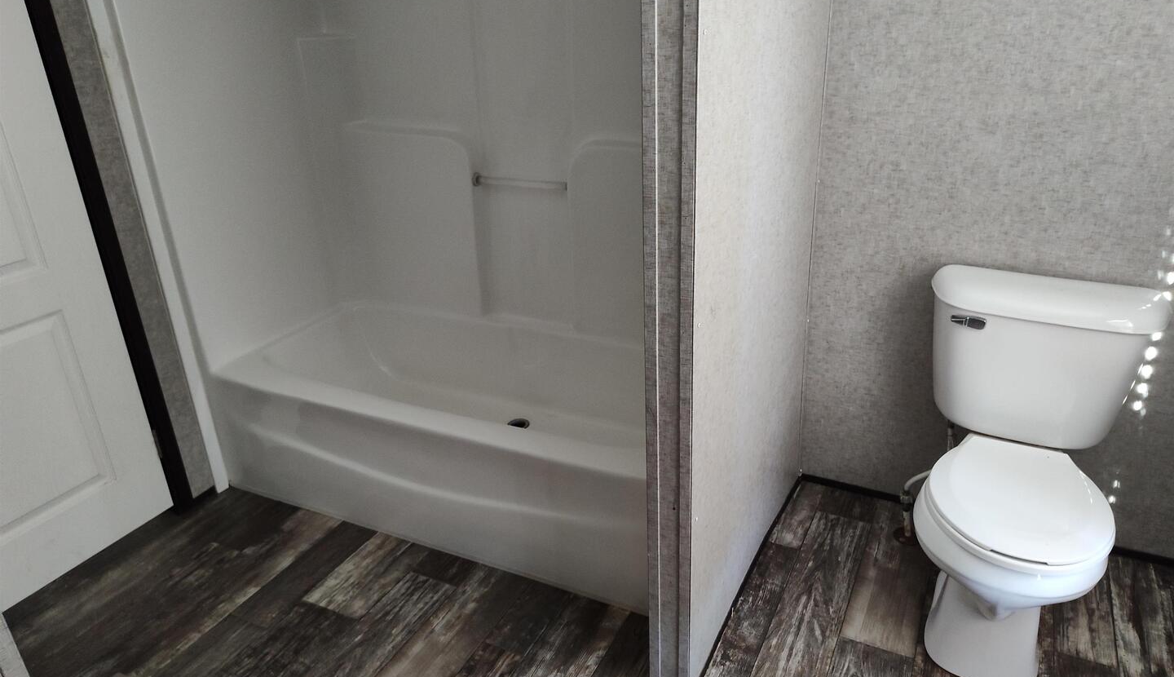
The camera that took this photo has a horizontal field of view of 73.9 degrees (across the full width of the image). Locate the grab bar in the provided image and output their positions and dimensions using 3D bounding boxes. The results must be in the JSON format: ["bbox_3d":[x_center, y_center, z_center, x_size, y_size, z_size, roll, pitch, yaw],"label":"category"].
[{"bbox_3d":[-0.214,-0.488,2.451,0.342,0.043,0.042,9,26,25],"label":"grab bar"}]

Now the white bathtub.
[{"bbox_3d":[-0.312,0.265,2.432,1.540,0.396,0.760,9,26,25],"label":"white bathtub"}]

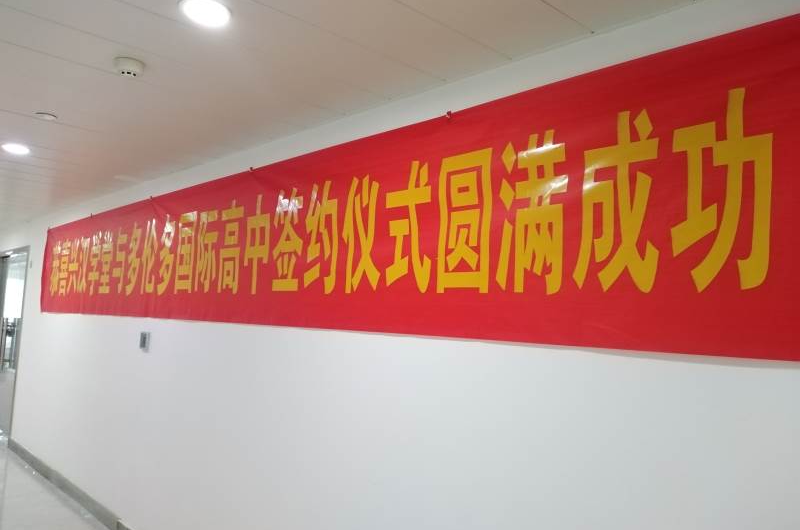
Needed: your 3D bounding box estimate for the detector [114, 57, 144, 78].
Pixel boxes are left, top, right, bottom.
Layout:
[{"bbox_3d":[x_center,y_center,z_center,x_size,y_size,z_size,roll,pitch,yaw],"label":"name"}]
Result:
[{"bbox_3d":[-0.991,-0.720,2.204,0.105,0.039,0.105,6,-6,-44],"label":"detector"}]

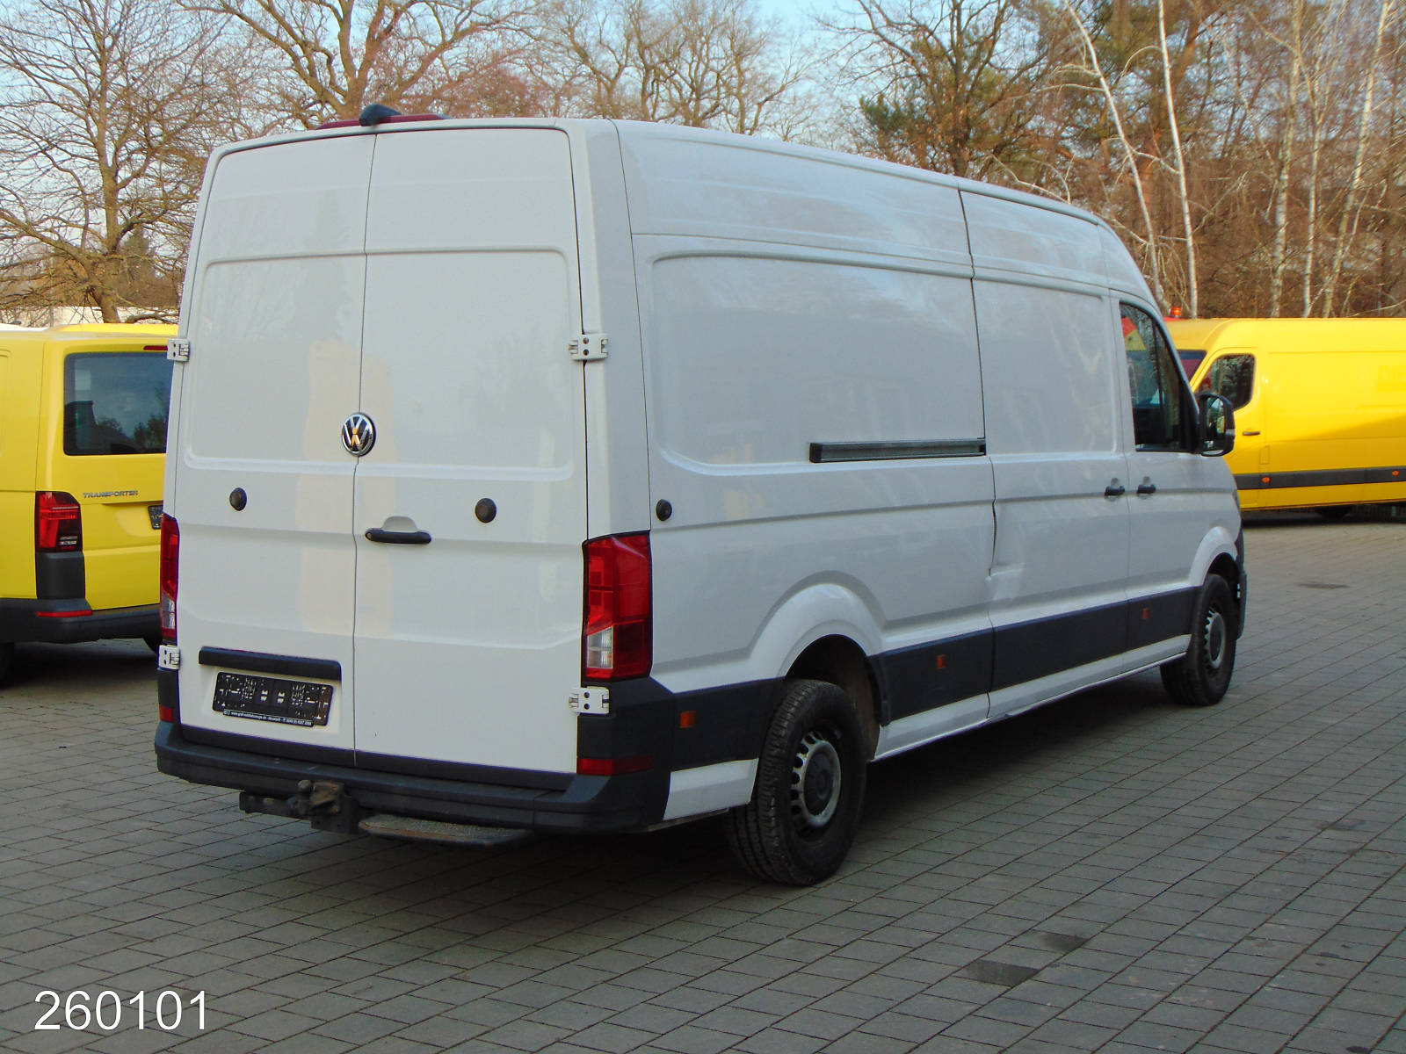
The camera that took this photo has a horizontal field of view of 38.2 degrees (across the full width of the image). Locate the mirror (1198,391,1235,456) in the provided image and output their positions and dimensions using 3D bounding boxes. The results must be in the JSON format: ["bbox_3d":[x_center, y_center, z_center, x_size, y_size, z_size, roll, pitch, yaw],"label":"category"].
[{"bbox_3d":[2.594,-0.517,10.269,0.210,0.335,0.150,3,5,32],"label":"mirror"}]

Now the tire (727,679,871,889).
[{"bbox_3d":[0.332,0.887,7.159,0.230,0.696,0.708,3,5,32],"label":"tire"}]

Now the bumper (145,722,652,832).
[{"bbox_3d":[-1.043,0.786,6.584,1.970,0.185,0.350,3,5,32],"label":"bumper"}]

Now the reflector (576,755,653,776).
[{"bbox_3d":[-0.261,0.712,6.111,0.130,0.053,0.210,3,5,32],"label":"reflector"}]

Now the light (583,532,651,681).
[{"bbox_3d":[-0.262,0.233,6.059,0.138,0.440,0.190,3,5,32],"label":"light"}]

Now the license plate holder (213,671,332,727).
[{"bbox_3d":[-1.446,0.576,6.791,0.525,0.133,0.025,3,-6,32],"label":"license plate holder"}]

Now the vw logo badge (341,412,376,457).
[{"bbox_3d":[-1.089,-0.291,6.421,0.145,0.145,0.022,3,5,32],"label":"vw logo badge"}]

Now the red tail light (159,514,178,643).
[{"bbox_3d":[-1.822,0.158,7.021,0.138,0.440,0.190,3,5,32],"label":"red tail light"}]

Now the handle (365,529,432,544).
[{"bbox_3d":[-0.950,0.030,6.337,0.265,0.043,0.060,3,5,32],"label":"handle"}]

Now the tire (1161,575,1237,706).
[{"bbox_3d":[2.682,0.608,10.975,0.230,0.696,0.708,3,5,32],"label":"tire"}]

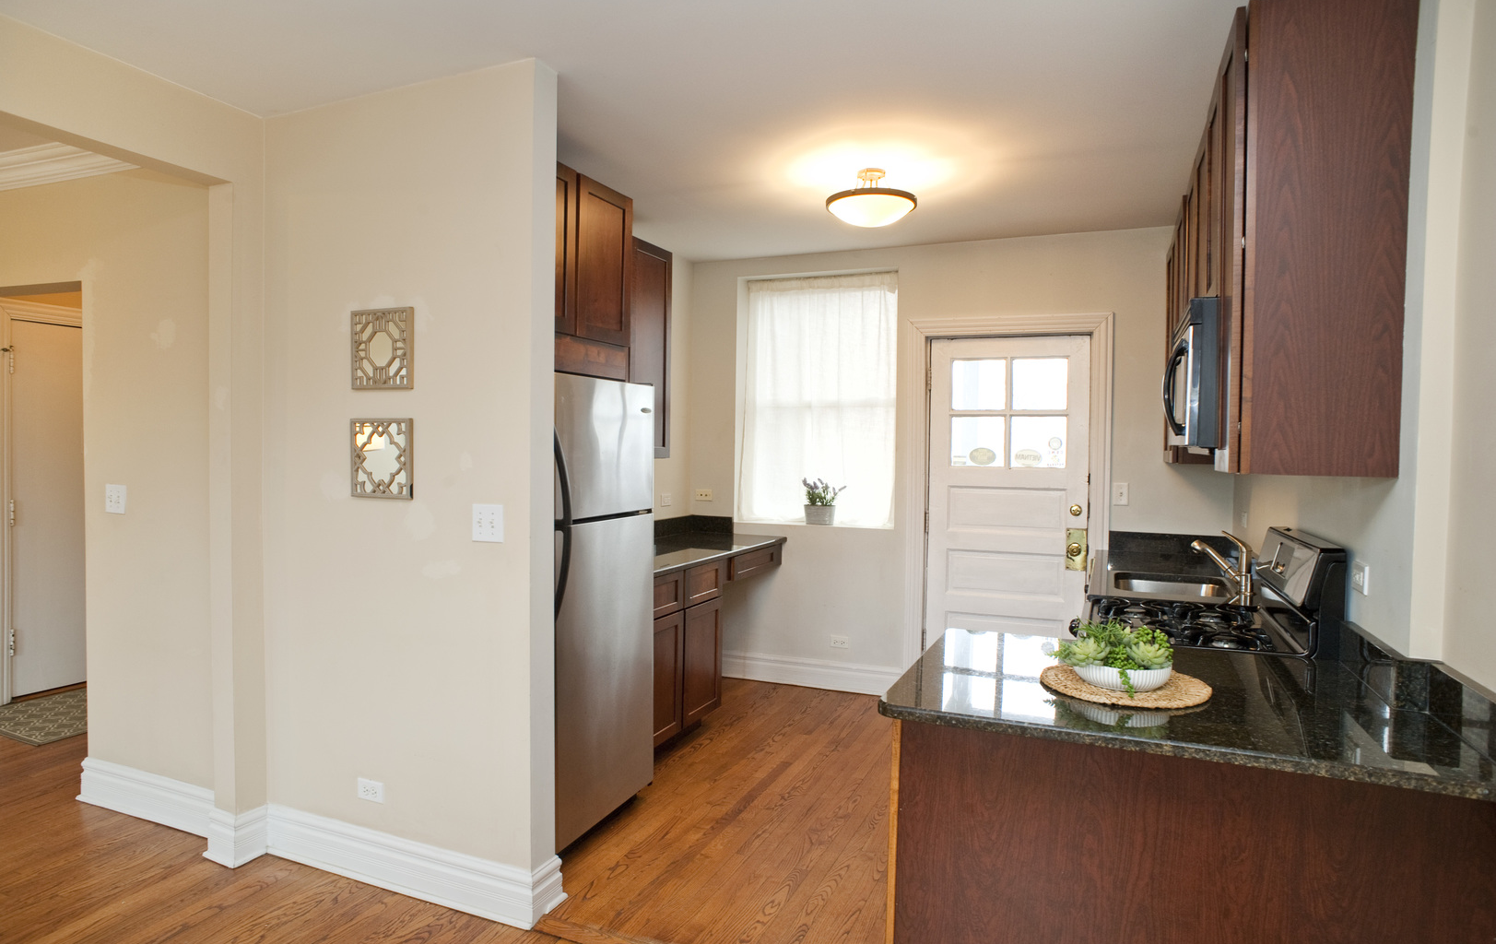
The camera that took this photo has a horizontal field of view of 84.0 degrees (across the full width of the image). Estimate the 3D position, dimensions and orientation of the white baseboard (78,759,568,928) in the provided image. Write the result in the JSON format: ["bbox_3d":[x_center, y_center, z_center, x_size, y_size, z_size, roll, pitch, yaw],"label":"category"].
[{"bbox_3d":[-1.643,1.246,2.918,2.220,0.170,0.300,1,2,23],"label":"white baseboard"}]

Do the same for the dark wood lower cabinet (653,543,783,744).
[{"bbox_3d":[-0.421,0.868,4.389,0.630,0.845,1.710,1,2,23],"label":"dark wood lower cabinet"}]

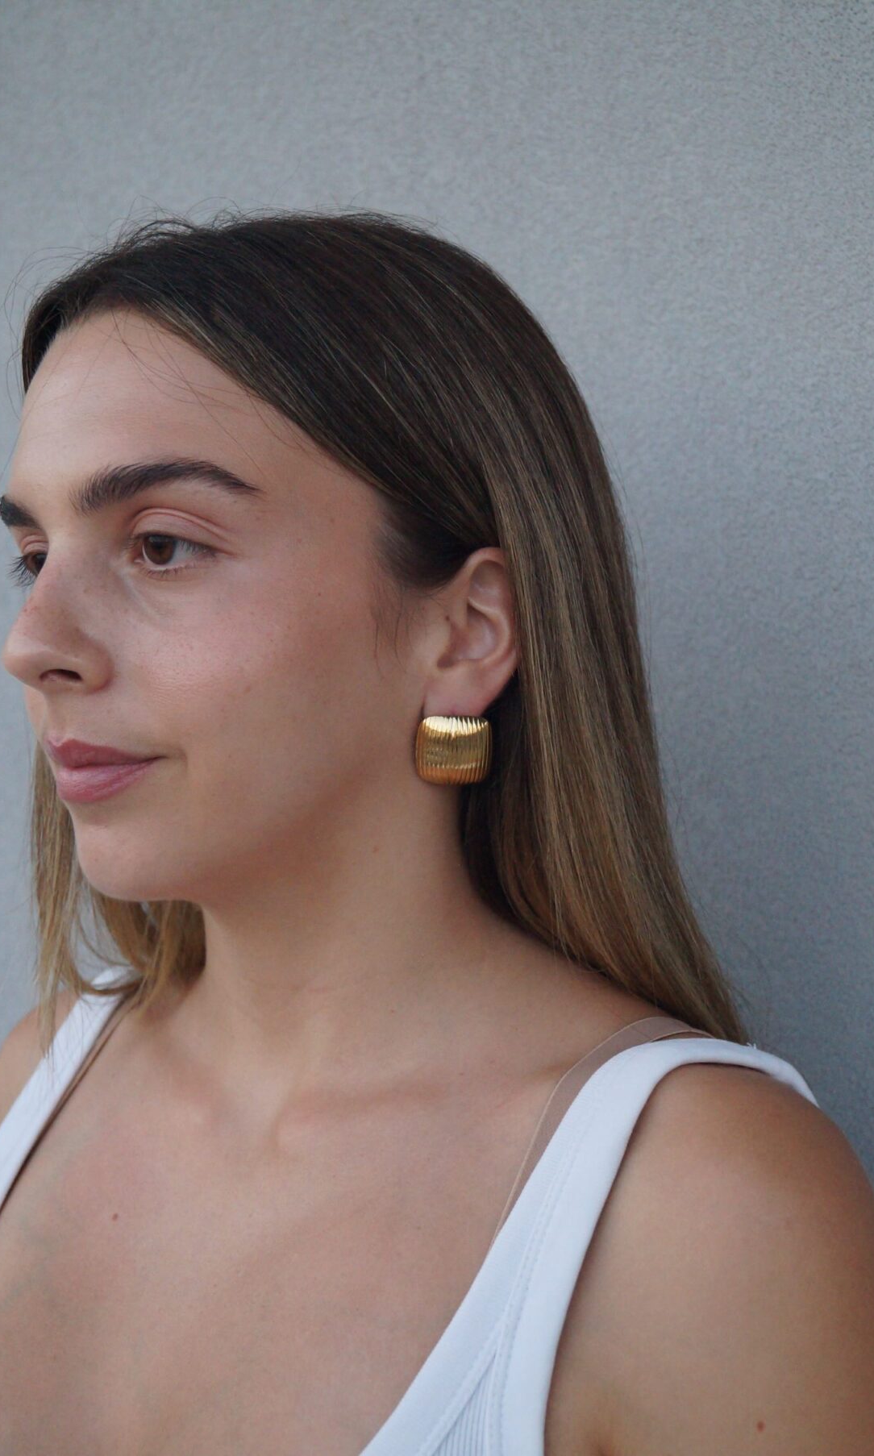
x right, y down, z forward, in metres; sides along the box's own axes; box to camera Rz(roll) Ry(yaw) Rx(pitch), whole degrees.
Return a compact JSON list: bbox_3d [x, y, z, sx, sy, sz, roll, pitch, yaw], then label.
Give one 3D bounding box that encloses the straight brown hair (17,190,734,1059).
[{"bbox_3d":[-0.026,-0.034,0.765,0.228,0.302,0.190,0,0,-44],"label":"straight brown hair"}]

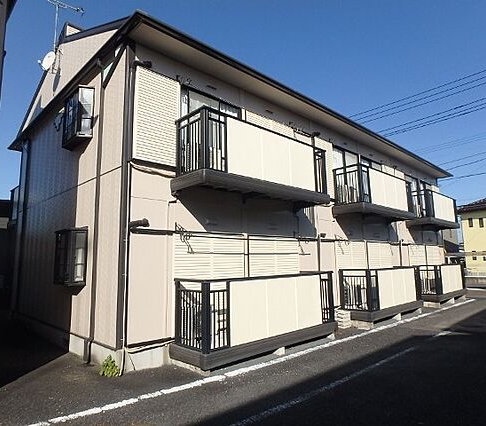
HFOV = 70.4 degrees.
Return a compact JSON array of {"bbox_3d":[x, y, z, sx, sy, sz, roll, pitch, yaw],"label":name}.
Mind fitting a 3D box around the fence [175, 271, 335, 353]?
[{"bbox_3d":[0.422,1.777,6.782,3.610,1.085,0.876,7,-11,-44],"label":"fence"}]

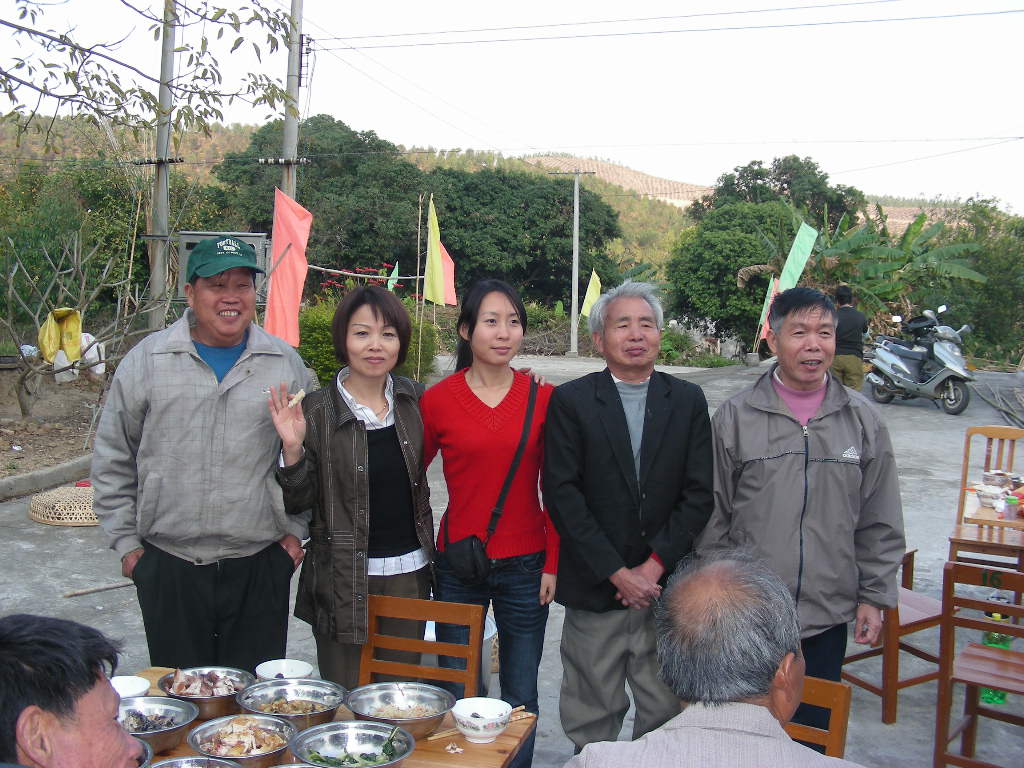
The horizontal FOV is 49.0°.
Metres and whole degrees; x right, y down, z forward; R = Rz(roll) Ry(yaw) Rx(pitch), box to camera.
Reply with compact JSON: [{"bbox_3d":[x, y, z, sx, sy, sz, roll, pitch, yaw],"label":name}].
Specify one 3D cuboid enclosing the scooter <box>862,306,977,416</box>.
[{"bbox_3d":[5.063,-0.268,14.000,0.690,1.170,1.850,0,5,-19],"label":"scooter"}]

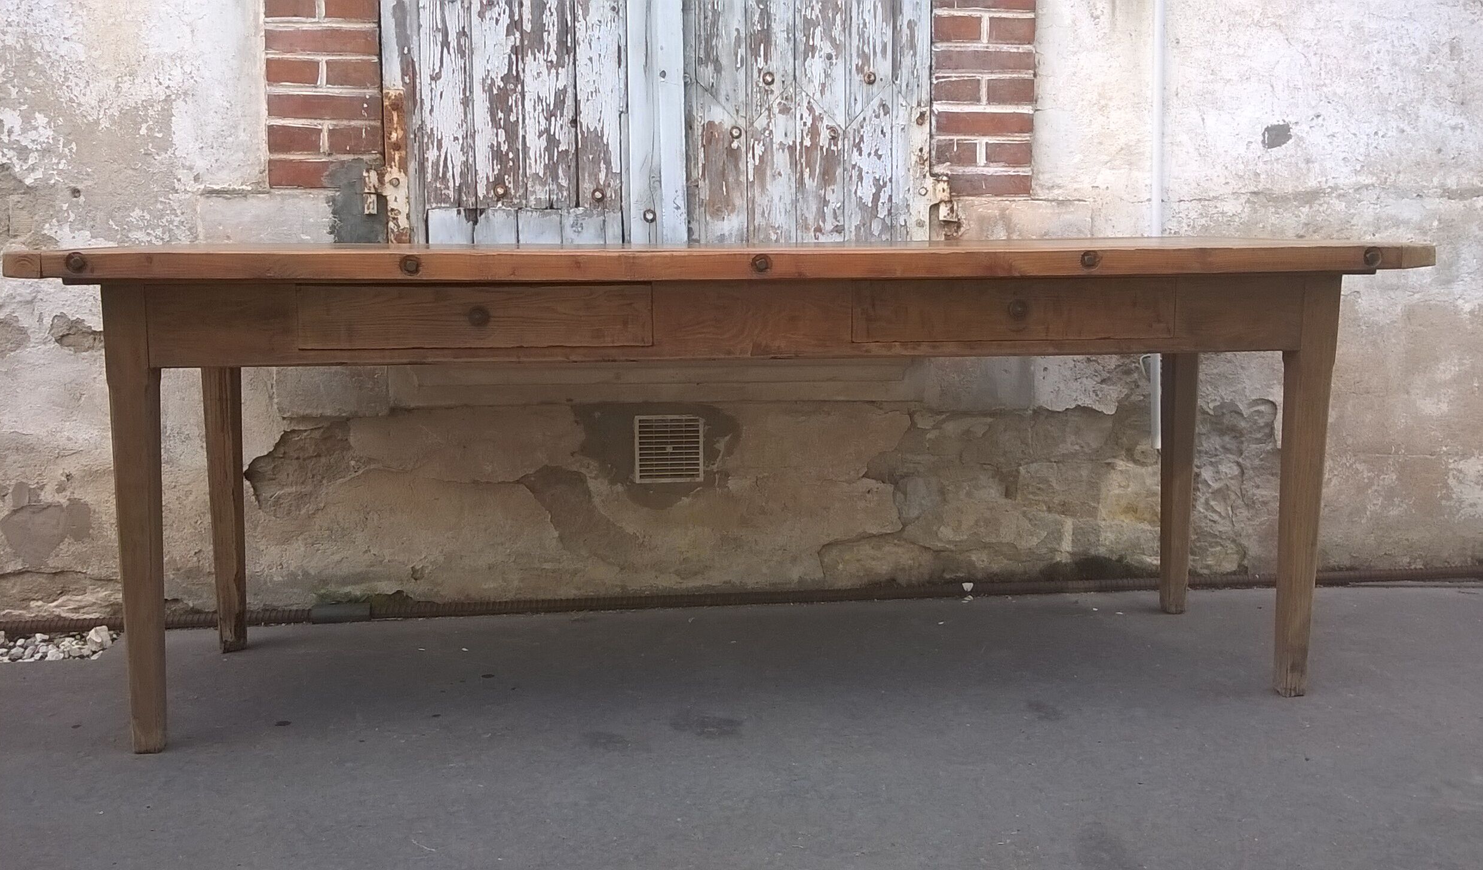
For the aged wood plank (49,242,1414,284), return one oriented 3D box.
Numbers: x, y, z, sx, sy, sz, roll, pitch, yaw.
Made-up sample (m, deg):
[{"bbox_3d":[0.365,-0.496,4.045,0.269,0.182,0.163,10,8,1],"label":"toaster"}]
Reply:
[{"bbox_3d":[-0.015,-0.309,2.335,2.071,0.037,0.781,-1,9,-6],"label":"aged wood plank"}]

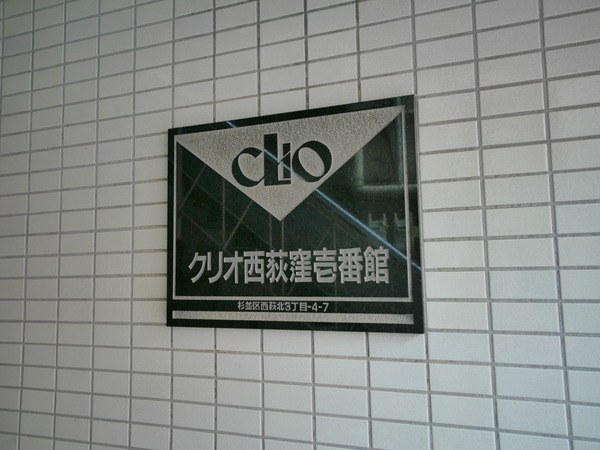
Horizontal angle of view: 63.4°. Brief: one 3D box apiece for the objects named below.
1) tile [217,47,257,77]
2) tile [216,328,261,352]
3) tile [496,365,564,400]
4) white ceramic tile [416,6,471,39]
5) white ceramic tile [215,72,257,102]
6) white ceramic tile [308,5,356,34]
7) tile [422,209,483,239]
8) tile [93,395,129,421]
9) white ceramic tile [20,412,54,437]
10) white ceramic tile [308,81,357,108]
[{"bbox_3d":[-0.127,-0.326,0.979,0.095,0.045,0.008,-3,-6,20],"label":"tile"},{"bbox_3d":[-0.116,0.219,0.934,0.095,0.044,0.008,-3,-6,20],"label":"tile"},{"bbox_3d":[0.355,0.242,0.751,0.095,0.045,0.009,-3,-6,20],"label":"tile"},{"bbox_3d":[0.250,-0.349,0.845,0.095,0.044,0.008,-3,-6,20],"label":"white ceramic tile"},{"bbox_3d":[-0.127,-0.277,0.979,0.095,0.045,0.008,-3,-6,20],"label":"white ceramic tile"},{"bbox_3d":[0.060,-0.386,0.917,0.095,0.045,0.008,-3,-6,20],"label":"white ceramic tile"},{"bbox_3d":[0.256,0.000,0.809,0.095,0.045,0.009,-3,-6,20],"label":"tile"},{"bbox_3d":[-0.395,0.383,1.018,0.095,0.045,0.009,-3,-6,20],"label":"tile"},{"bbox_3d":[-0.586,0.446,1.090,0.095,0.044,0.008,-3,-6,20],"label":"white ceramic tile"},{"bbox_3d":[0.063,-0.238,0.902,0.095,0.045,0.008,-3,-6,20],"label":"white ceramic tile"}]

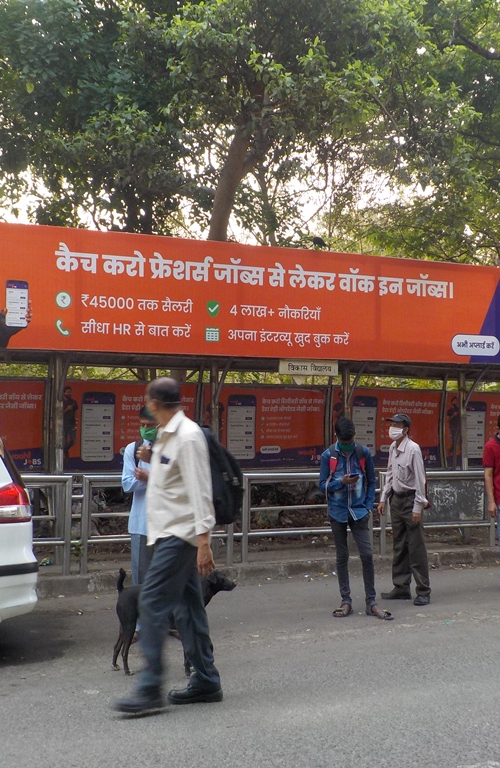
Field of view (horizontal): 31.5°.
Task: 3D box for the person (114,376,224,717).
[{"bbox_3d":[-0.425,0.836,4.729,0.580,1.730,0.480,2,-5,-21],"label":"person"}]

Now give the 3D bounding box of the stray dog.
[{"bbox_3d":[-0.462,1.445,5.447,0.770,0.660,0.230,0,-5,2],"label":"stray dog"}]

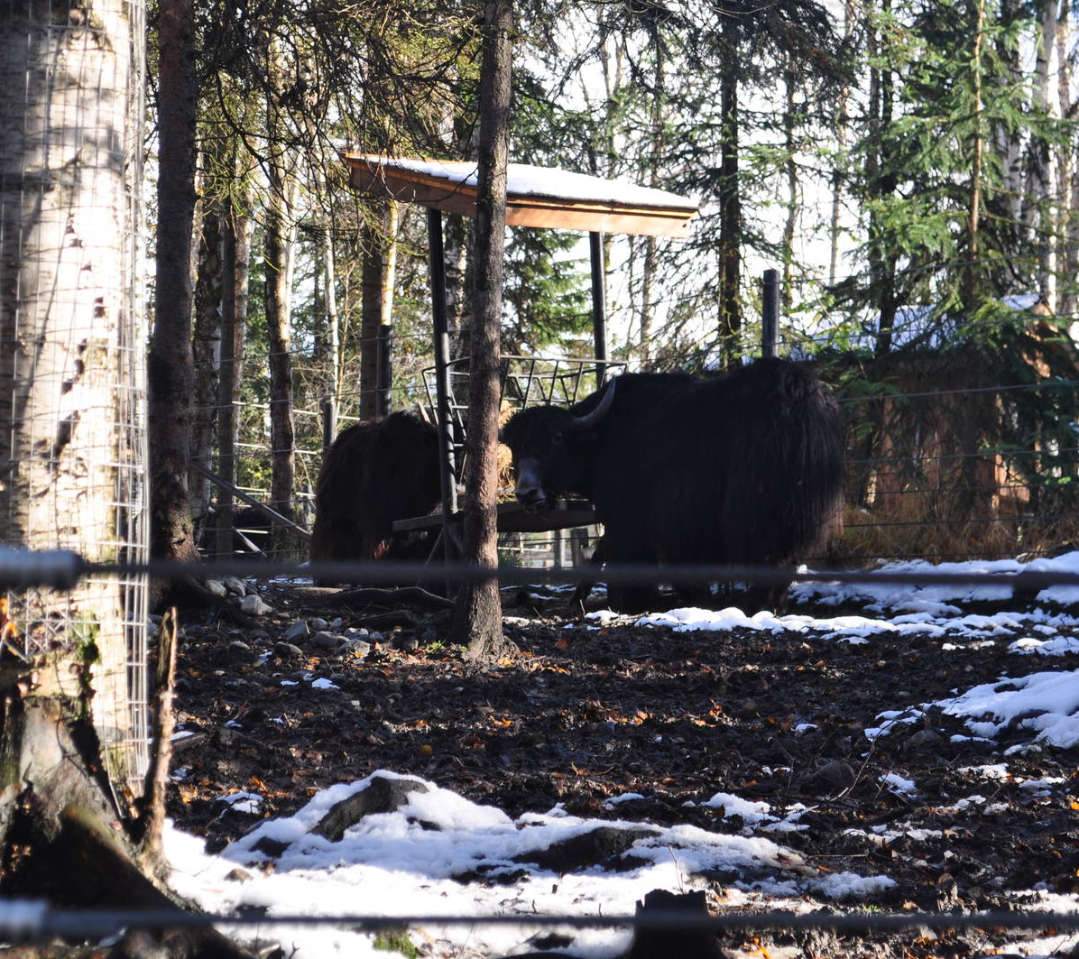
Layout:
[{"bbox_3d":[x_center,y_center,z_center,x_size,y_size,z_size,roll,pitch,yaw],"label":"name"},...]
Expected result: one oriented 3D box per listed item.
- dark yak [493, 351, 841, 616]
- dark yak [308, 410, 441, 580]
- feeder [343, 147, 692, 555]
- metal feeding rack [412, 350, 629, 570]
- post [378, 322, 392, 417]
[{"bbox_3d":[0.770,0.035,19.000,1.900,1.460,0.850,-1,-1,33],"label":"dark yak"},{"bbox_3d":[-0.900,0.120,21.200,0.650,1.140,1.500,0,-1,-30],"label":"dark yak"},{"bbox_3d":[-0.095,-0.700,20.290,1.540,2.840,1.580,0,-6,-35],"label":"feeder"},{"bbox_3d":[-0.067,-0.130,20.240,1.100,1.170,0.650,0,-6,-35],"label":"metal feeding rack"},{"bbox_3d":[-1.165,-0.260,25.000,0.095,1.870,0.095,0,-1,0],"label":"post"}]

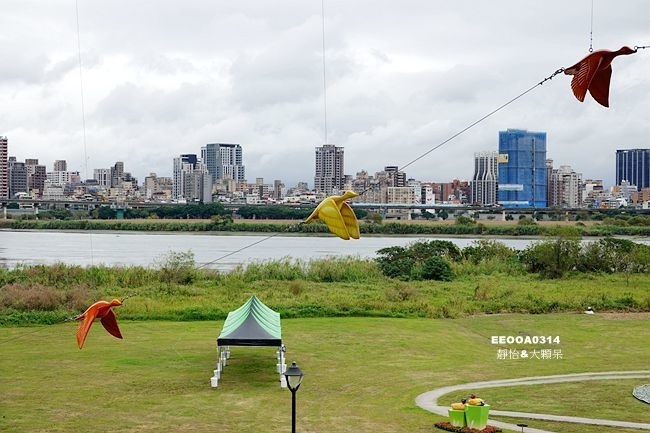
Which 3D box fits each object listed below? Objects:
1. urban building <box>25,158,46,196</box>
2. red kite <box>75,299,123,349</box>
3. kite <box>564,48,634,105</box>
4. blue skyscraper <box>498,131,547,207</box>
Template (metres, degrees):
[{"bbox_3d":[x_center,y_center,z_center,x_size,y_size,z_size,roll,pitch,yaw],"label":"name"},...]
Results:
[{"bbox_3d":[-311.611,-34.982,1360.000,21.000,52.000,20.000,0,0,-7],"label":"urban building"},{"bbox_3d":[-5.319,2.541,30.000,1.550,1.100,1.250,-12,-6,31],"label":"red kite"},{"bbox_3d":[5.545,-2.772,25.200,1.550,1.100,1.250,-12,-6,31],"label":"kite"},{"bbox_3d":[212.825,-48.615,1365.000,45.000,91.000,32.000,0,0,-9],"label":"blue skyscraper"}]

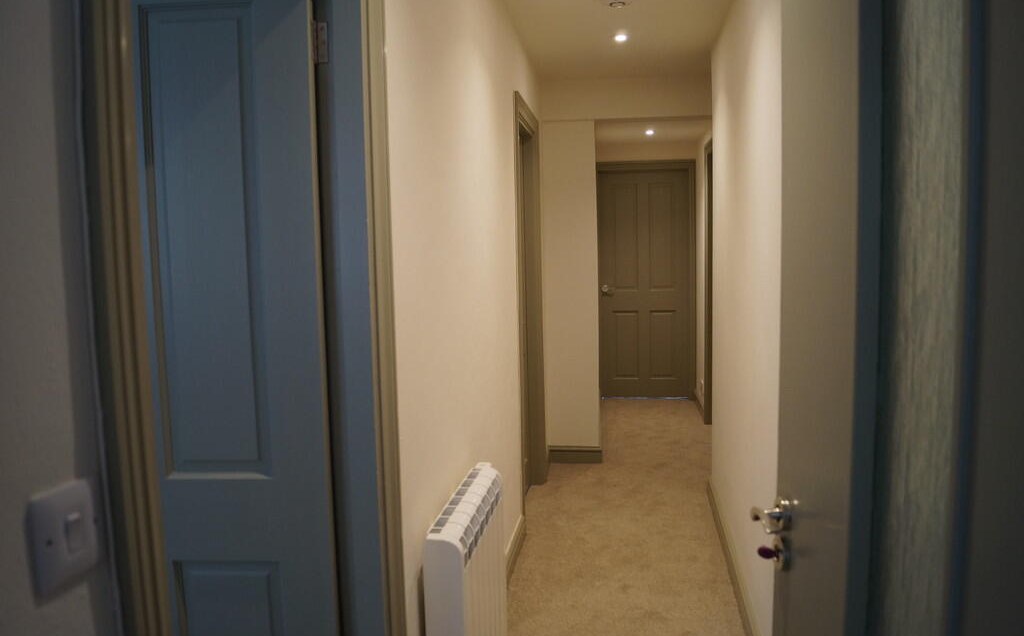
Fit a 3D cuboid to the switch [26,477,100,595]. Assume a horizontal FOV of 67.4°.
[{"bbox_3d":[-0.415,0.204,0.706,0.011,0.086,0.086,0,6,9],"label":"switch"}]

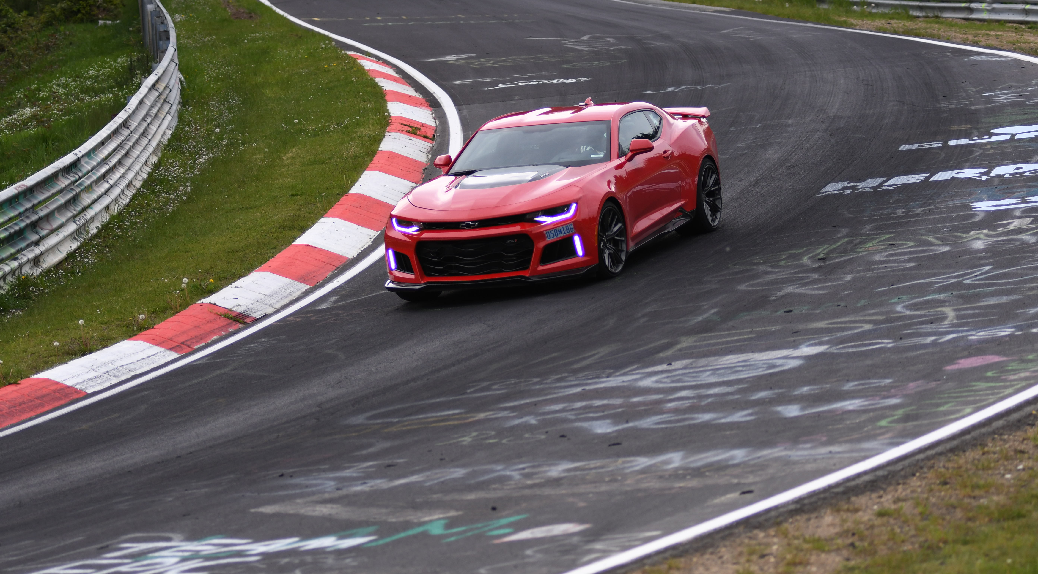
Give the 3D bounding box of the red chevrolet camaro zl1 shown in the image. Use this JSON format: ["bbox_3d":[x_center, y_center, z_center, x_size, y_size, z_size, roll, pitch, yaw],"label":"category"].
[{"bbox_3d":[0.392,-0.878,37.600,1.950,1.340,4.820,-4,8,20],"label":"red chevrolet camaro zl1"}]

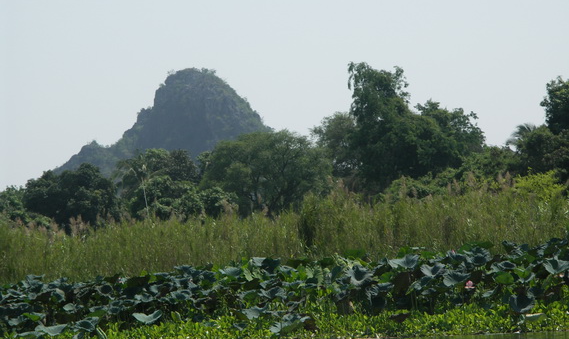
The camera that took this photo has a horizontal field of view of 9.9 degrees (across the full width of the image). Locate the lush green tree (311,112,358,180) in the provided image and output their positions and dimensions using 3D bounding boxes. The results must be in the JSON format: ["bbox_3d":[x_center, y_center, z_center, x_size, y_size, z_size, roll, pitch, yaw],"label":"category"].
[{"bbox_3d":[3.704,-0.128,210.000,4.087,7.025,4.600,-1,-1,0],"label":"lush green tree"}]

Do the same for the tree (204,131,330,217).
[{"bbox_3d":[-1.095,0.730,200.000,8.029,6.204,7.500,-1,-1,0],"label":"tree"}]

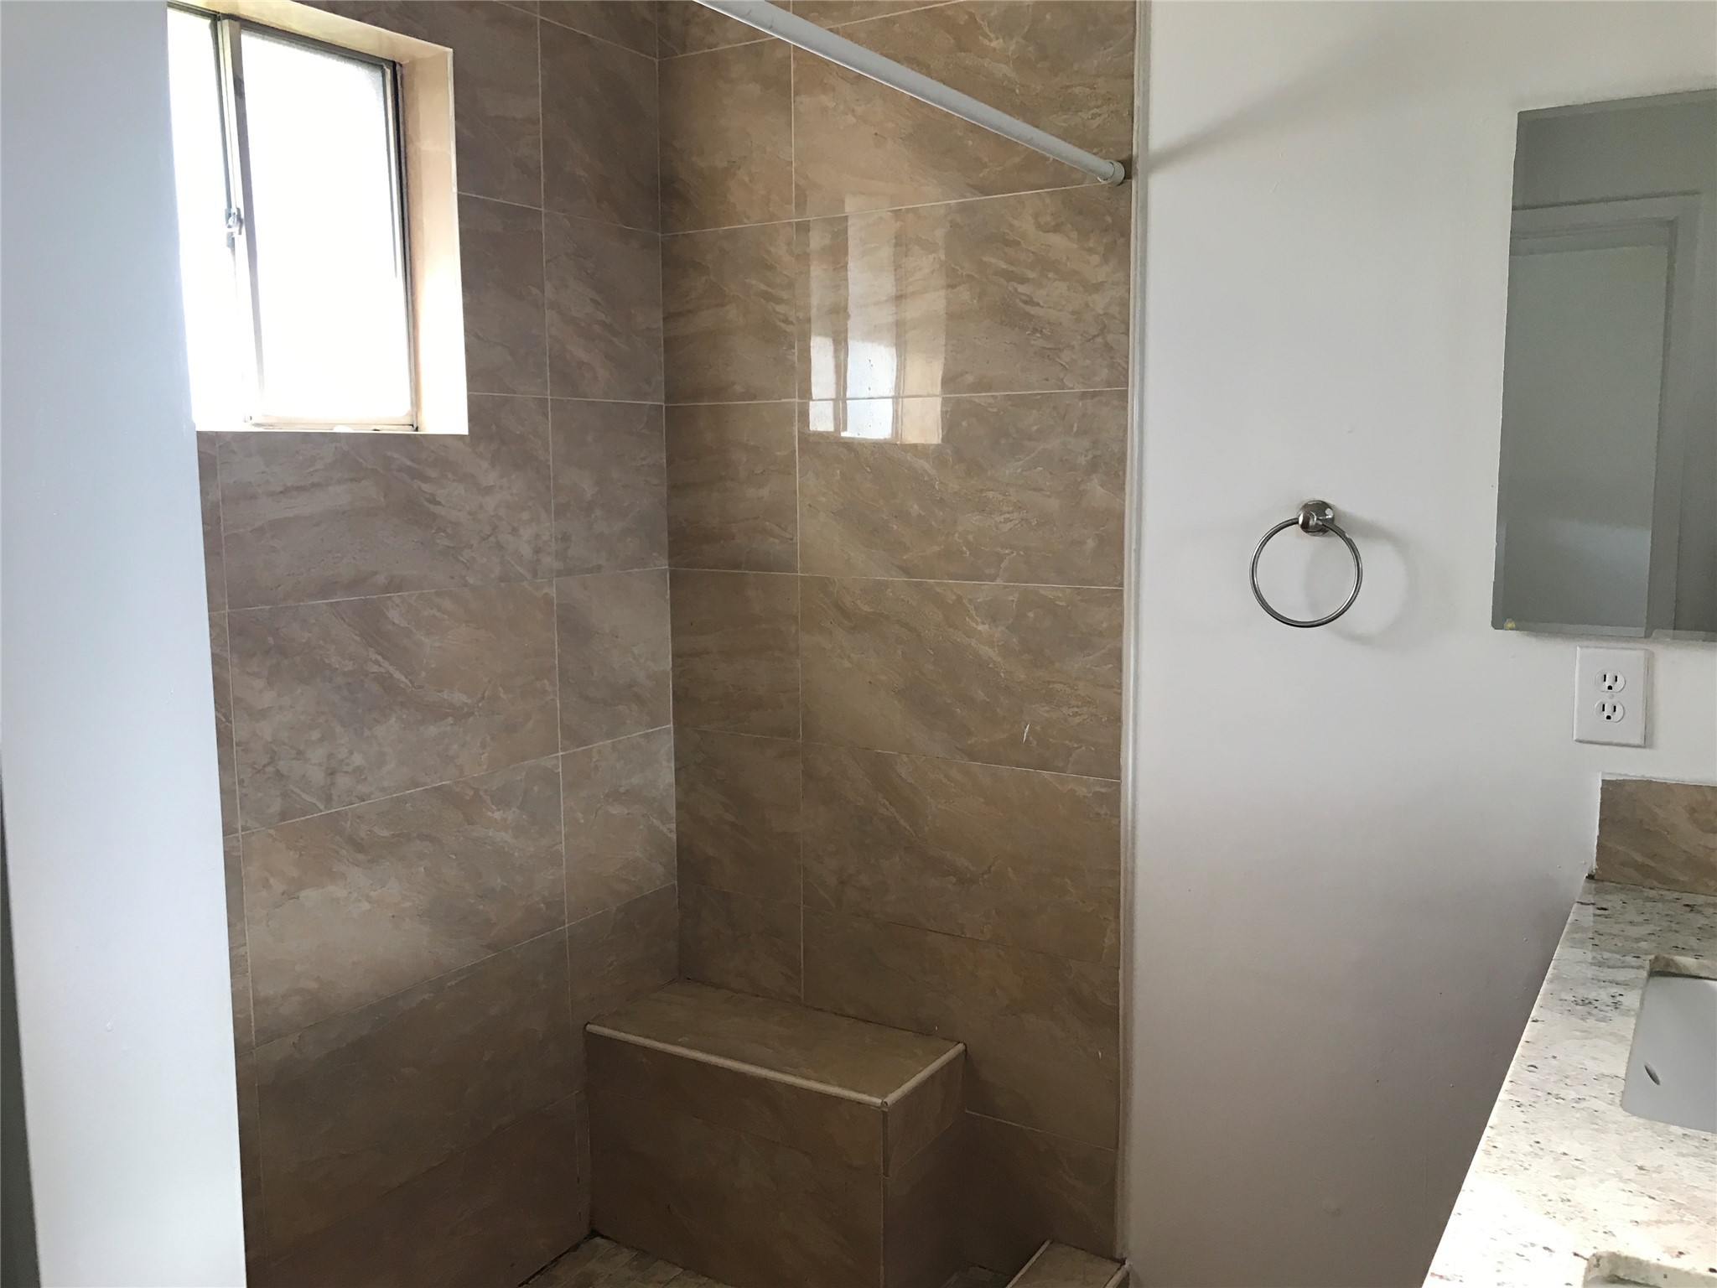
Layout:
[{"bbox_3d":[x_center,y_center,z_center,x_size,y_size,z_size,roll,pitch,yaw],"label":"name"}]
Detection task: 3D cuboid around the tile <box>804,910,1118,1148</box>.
[{"bbox_3d":[0.161,0.651,2.405,0.608,0.303,0.011,4,8,32],"label":"tile"}]

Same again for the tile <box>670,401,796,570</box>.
[{"bbox_3d":[-0.227,-0.283,2.510,0.292,0.301,0.013,4,8,31],"label":"tile"}]

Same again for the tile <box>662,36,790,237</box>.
[{"bbox_3d":[-0.230,-0.883,2.434,0.292,0.301,0.013,4,8,31],"label":"tile"}]

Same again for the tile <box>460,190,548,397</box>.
[{"bbox_3d":[-0.571,-0.555,2.239,0.011,0.303,0.180,4,8,32],"label":"tile"}]

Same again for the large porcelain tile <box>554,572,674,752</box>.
[{"bbox_3d":[-0.440,0.026,2.517,0.011,0.303,0.298,4,8,32],"label":"large porcelain tile"}]

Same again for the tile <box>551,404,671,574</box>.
[{"bbox_3d":[-0.442,-0.277,2.479,0.011,0.303,0.298,4,8,32],"label":"tile"}]

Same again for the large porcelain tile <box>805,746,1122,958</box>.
[{"bbox_3d":[0.157,0.345,2.352,0.601,0.301,0.013,4,8,31],"label":"large porcelain tile"}]

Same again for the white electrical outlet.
[{"bbox_3d":[0.976,0.068,1.801,0.080,0.124,0.008,4,8,31],"label":"white electrical outlet"}]

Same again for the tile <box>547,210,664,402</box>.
[{"bbox_3d":[-0.440,-0.575,2.421,0.013,0.301,0.296,4,8,31],"label":"tile"}]

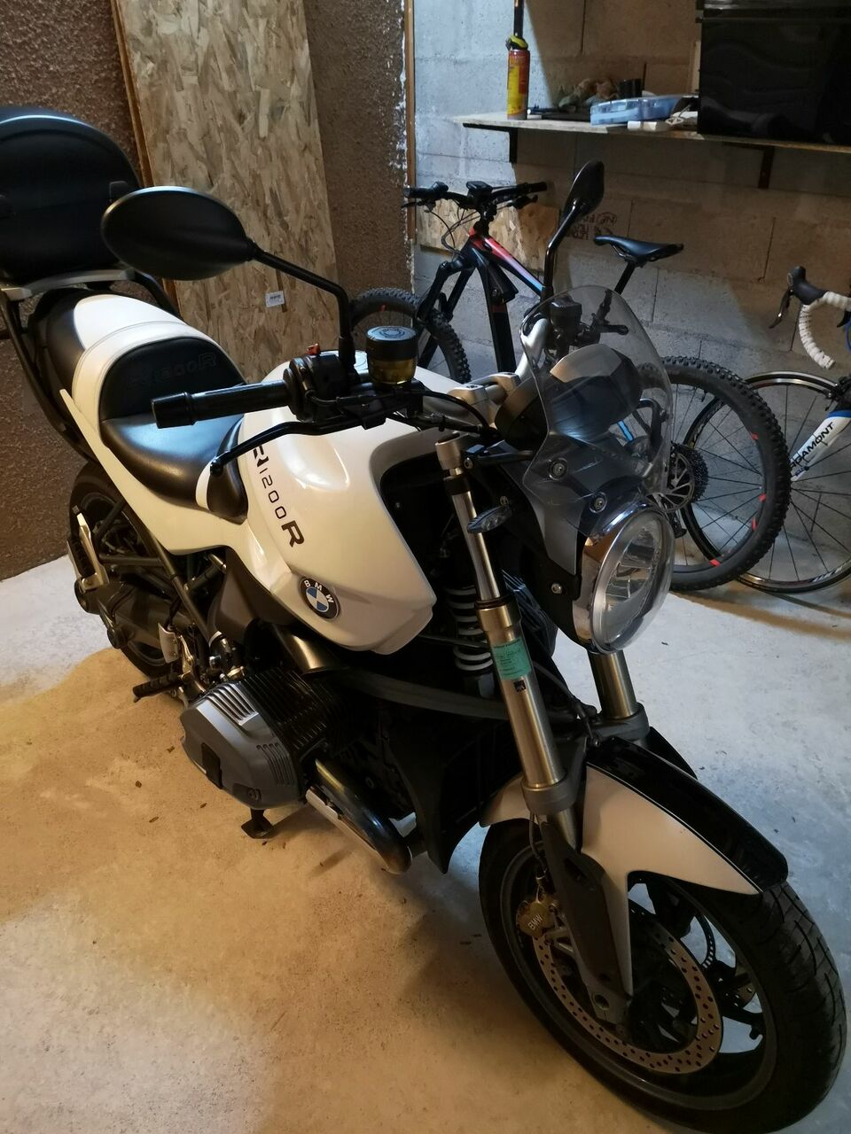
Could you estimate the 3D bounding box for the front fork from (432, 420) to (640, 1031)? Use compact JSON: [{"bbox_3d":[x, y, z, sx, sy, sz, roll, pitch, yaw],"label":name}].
[{"bbox_3d":[0.155,0.254,1.220,0.105,0.890,0.080,-4,16,45],"label":"front fork"}]

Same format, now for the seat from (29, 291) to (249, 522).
[{"bbox_3d":[-0.554,-0.382,1.856,0.300,0.260,0.840,-25,38,-37],"label":"seat"}]

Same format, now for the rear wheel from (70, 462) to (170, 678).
[{"bbox_3d":[-0.702,0.007,2.269,0.180,0.630,0.630,-25,38,-37],"label":"rear wheel"}]

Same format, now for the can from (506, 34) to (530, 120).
[{"bbox_3d":[0.297,-1.561,2.809,0.066,0.243,0.066,-1,30,0],"label":"can"}]

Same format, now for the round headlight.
[{"bbox_3d":[0.243,0.005,1.162,0.120,0.200,0.190,23,34,35],"label":"round headlight"}]

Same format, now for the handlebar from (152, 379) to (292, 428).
[{"bbox_3d":[-0.231,-0.186,1.017,0.167,0.037,0.037,-14,33,-29],"label":"handlebar"}]

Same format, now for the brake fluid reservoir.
[{"bbox_3d":[-0.041,-0.253,1.060,0.060,0.060,0.060,-1,30,0],"label":"brake fluid reservoir"}]

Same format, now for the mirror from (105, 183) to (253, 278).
[{"bbox_3d":[-0.246,-0.329,0.885,0.154,0.096,0.050,-6,40,-29],"label":"mirror"}]

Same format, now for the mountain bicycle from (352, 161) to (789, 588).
[{"bbox_3d":[0.326,-0.659,2.956,0.740,1.120,1.920,-25,38,-36],"label":"mountain bicycle"}]

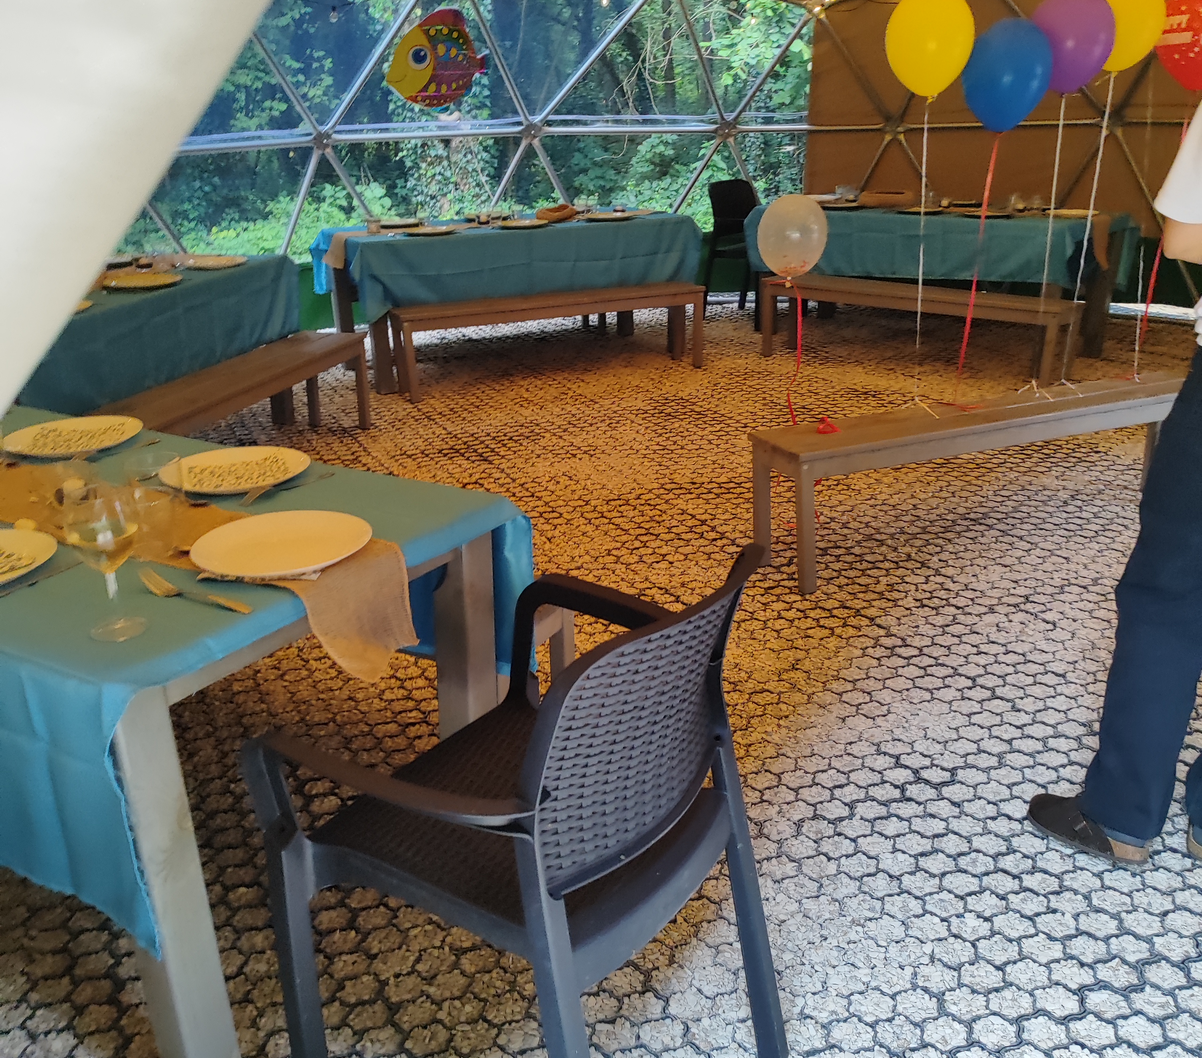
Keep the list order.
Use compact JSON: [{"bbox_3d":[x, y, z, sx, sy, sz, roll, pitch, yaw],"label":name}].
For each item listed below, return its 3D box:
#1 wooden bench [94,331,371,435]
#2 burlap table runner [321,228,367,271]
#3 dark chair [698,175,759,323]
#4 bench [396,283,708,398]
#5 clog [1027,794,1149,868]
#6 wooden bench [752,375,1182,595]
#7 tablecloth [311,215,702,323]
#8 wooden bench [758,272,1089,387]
[{"bbox_3d":[-1.443,-0.404,4.515,0.315,0.450,1.730,3,22,13],"label":"wooden bench"},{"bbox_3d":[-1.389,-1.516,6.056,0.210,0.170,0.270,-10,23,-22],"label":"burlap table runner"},{"bbox_3d":[1.043,-1.843,7.475,0.570,0.870,0.590,16,27,39],"label":"dark chair"},{"bbox_3d":[-0.265,-1.045,6.125,1.730,0.450,0.315,-10,22,-21],"label":"bench"},{"bbox_3d":[1.003,0.580,2.269,0.250,0.100,0.100,17,28,40],"label":"clog"},{"bbox_3d":[1.353,-0.193,3.787,1.730,0.450,0.315,-10,22,-19],"label":"wooden bench"},{"bbox_3d":[-0.541,-1.567,6.484,2.070,0.400,0.980,-10,22,-20],"label":"tablecloth"},{"bbox_3d":[1.683,-1.077,6.064,1.730,0.450,0.315,17,28,40],"label":"wooden bench"}]

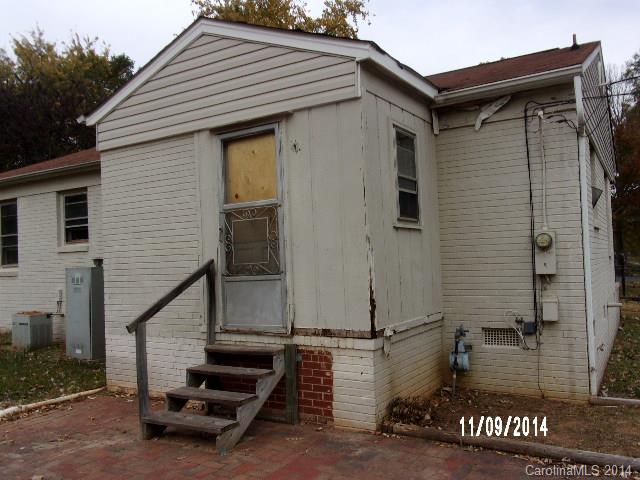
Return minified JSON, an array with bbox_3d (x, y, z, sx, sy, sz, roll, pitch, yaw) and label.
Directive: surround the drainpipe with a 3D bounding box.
[{"bbox_3d":[2.591,-0.038,5.036,0.099,3.144,0.119,-3,-1,32],"label":"drainpipe"}]

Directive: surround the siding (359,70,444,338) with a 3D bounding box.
[{"bbox_3d":[0.857,-0.343,5.123,0.079,2.299,1.785,-3,-1,32],"label":"siding"}]

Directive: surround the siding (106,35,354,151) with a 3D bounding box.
[{"bbox_3d":[-1.206,-1.643,5.366,3.583,1.011,0.067,-3,-1,32],"label":"siding"}]

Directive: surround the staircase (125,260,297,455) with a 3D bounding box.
[{"bbox_3d":[-0.903,0.929,4.590,1.007,1.513,1.066,-3,-1,32],"label":"staircase"}]

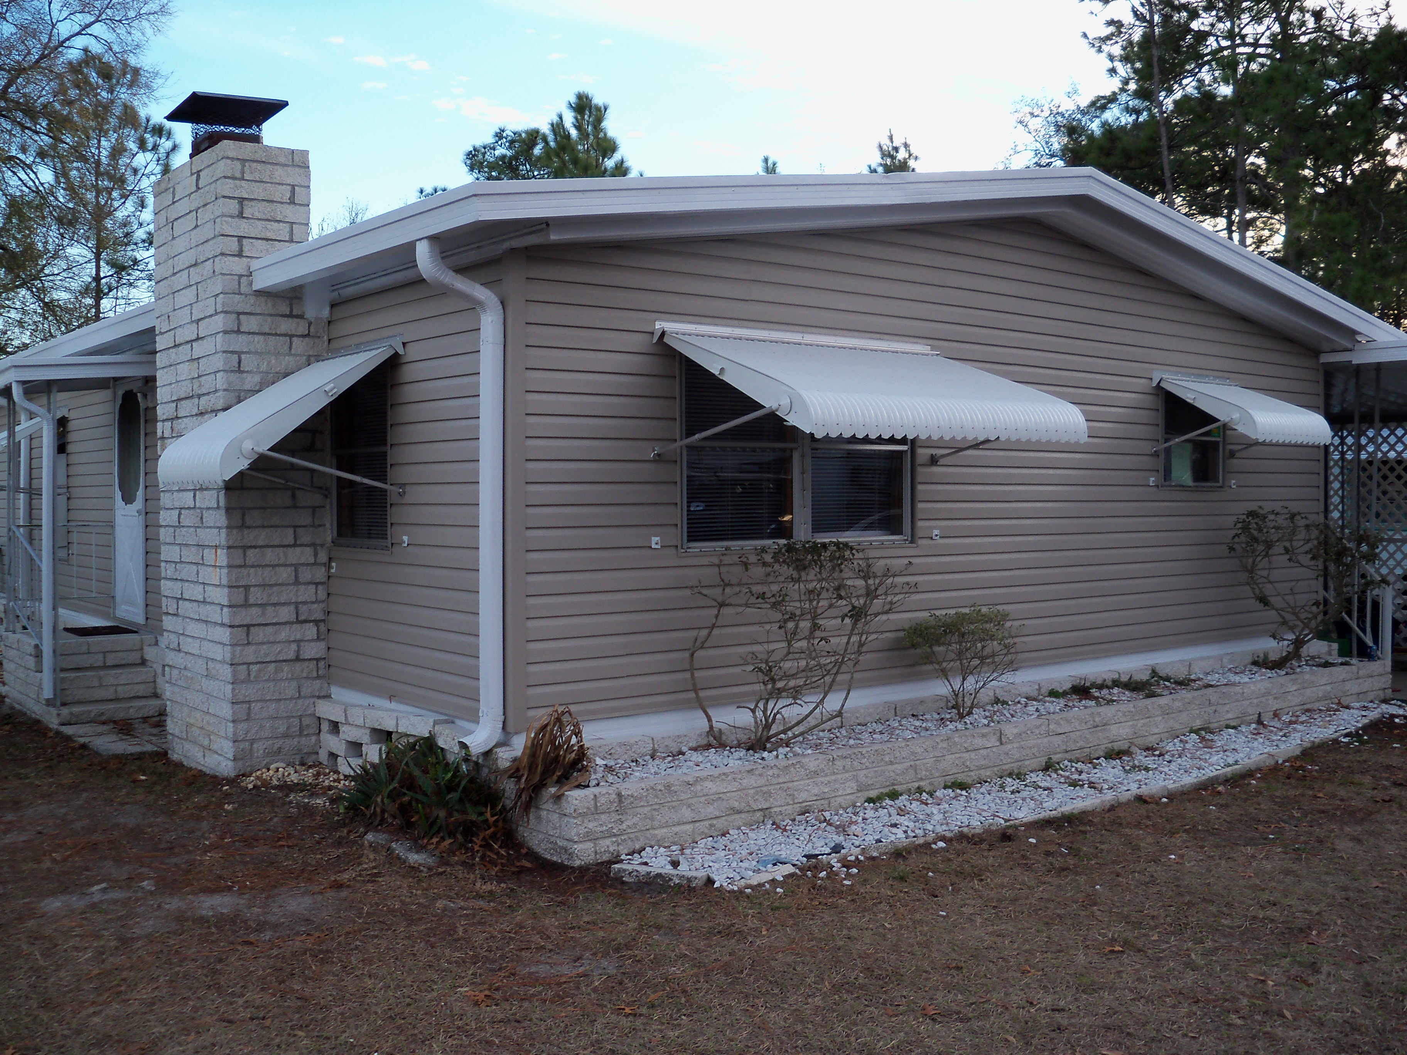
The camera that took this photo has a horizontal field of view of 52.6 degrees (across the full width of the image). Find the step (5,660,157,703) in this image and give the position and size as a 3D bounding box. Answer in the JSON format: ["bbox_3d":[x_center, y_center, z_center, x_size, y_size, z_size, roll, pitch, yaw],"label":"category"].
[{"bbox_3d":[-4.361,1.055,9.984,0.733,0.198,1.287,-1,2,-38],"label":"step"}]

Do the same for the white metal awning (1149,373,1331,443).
[{"bbox_3d":[3.528,-0.767,9.258,1.039,0.475,0.738,-1,2,-38],"label":"white metal awning"}]

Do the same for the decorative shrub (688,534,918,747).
[{"bbox_3d":[0.492,0.545,6.815,1.129,1.010,0.713,-1,2,-38],"label":"decorative shrub"}]

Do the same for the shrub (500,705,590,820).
[{"bbox_3d":[-0.687,0.987,6.001,0.386,0.495,0.376,-1,2,-38],"label":"shrub"}]

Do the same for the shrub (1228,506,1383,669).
[{"bbox_3d":[4.100,0.400,9.683,1.109,1.129,0.792,-1,2,-38],"label":"shrub"}]

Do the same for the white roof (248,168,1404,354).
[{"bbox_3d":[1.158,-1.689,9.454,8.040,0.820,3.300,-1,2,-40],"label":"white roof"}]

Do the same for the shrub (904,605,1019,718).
[{"bbox_3d":[1.368,0.719,7.568,0.614,0.614,0.594,0,1,0],"label":"shrub"}]

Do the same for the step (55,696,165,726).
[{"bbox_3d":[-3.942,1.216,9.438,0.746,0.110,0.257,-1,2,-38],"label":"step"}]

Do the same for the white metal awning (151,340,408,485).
[{"bbox_3d":[-2.145,-0.577,7.197,0.916,0.752,0.980,-1,2,-38],"label":"white metal awning"}]

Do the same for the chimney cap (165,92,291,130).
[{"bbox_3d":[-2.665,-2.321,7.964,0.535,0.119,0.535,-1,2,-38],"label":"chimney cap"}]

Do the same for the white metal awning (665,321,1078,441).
[{"bbox_3d":[0.875,-0.692,6.901,1.980,0.574,1.044,-1,2,-38],"label":"white metal awning"}]

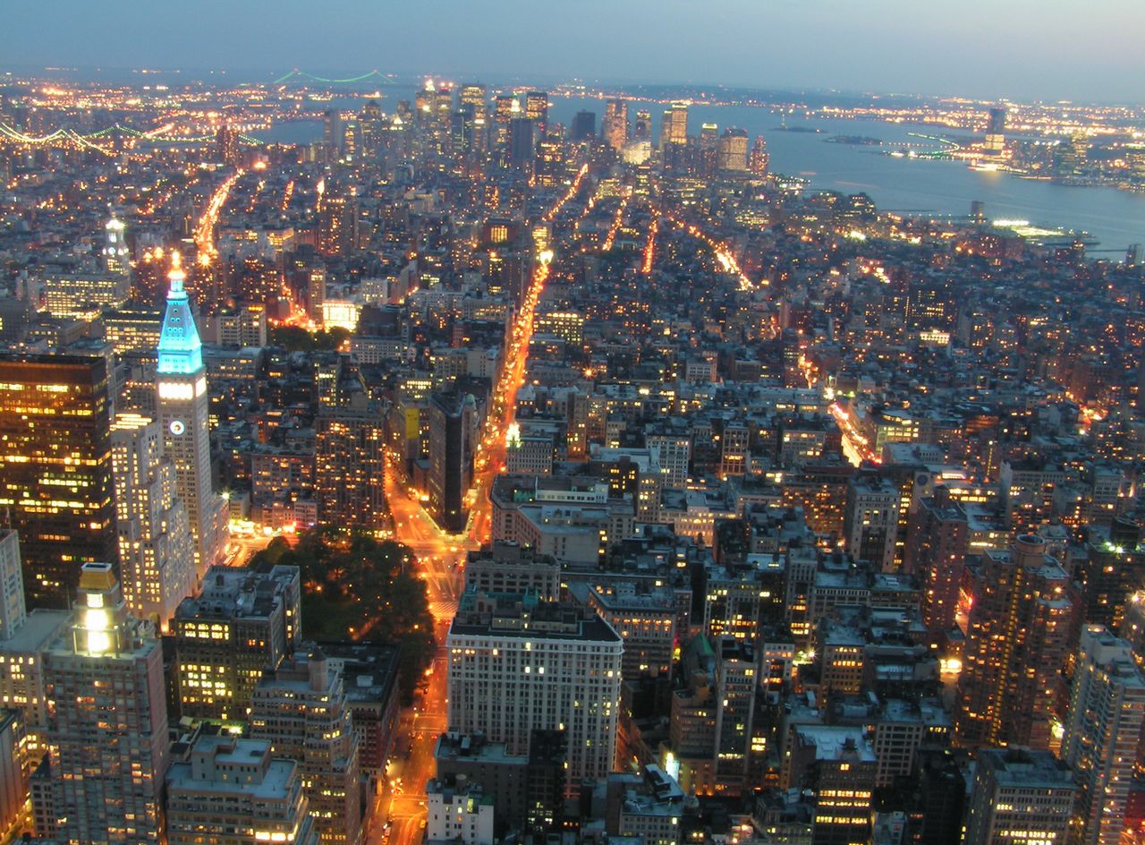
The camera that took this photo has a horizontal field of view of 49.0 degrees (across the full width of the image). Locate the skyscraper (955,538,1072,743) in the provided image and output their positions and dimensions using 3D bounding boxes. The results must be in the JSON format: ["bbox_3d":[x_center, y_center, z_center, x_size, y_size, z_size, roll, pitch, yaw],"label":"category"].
[{"bbox_3d":[213.900,111.900,615.700,41.000,119.000,38.000,2,16,0],"label":"skyscraper"}]

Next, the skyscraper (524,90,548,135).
[{"bbox_3d":[-131.840,-1104.520,4690.030,75.000,228.000,52.000,1,16,-4],"label":"skyscraper"}]

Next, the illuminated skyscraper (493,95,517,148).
[{"bbox_3d":[-256.300,-1115.700,4738.200,64.000,210.000,38.000,2,16,0],"label":"illuminated skyscraper"}]

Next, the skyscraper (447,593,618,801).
[{"bbox_3d":[-17.380,124.980,619.560,82.000,73.000,60.000,2,16,1],"label":"skyscraper"}]

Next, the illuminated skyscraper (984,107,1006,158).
[{"bbox_3d":[1766.360,-1189.850,5252.390,62.000,235.000,45.000,-4,17,-20],"label":"illuminated skyscraper"}]

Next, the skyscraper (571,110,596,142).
[{"bbox_3d":[46.440,-1101.490,4837.740,72.000,161.000,56.000,1,16,-2],"label":"skyscraper"}]

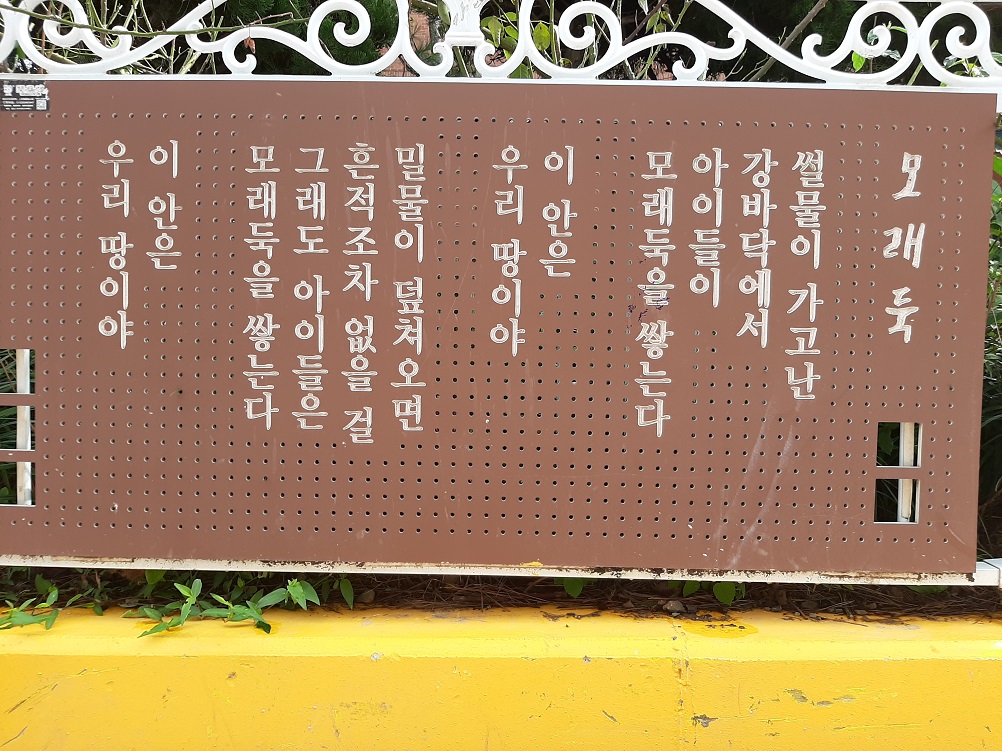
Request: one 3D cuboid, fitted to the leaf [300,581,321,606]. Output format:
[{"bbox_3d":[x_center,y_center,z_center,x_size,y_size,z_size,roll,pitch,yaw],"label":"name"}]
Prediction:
[{"bbox_3d":[-0.342,0.391,1.350,0.036,0.047,0.018,1,2,0],"label":"leaf"}]

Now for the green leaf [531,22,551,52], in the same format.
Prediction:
[{"bbox_3d":[0.084,-0.697,1.550,0.038,0.060,0.018,1,2,0],"label":"green leaf"}]

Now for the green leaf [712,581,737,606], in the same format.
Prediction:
[{"bbox_3d":[0.432,0.419,1.450,0.044,0.052,0.018,1,2,0],"label":"green leaf"}]

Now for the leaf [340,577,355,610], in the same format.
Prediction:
[{"bbox_3d":[-0.284,0.404,1.390,0.026,0.061,0.016,1,2,0],"label":"leaf"}]

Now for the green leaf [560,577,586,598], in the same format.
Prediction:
[{"bbox_3d":[0.140,0.403,1.450,0.038,0.054,0.016,1,2,0],"label":"green leaf"}]

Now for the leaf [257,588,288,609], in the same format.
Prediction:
[{"bbox_3d":[-0.407,0.397,1.340,0.057,0.036,0.030,1,2,0],"label":"leaf"}]

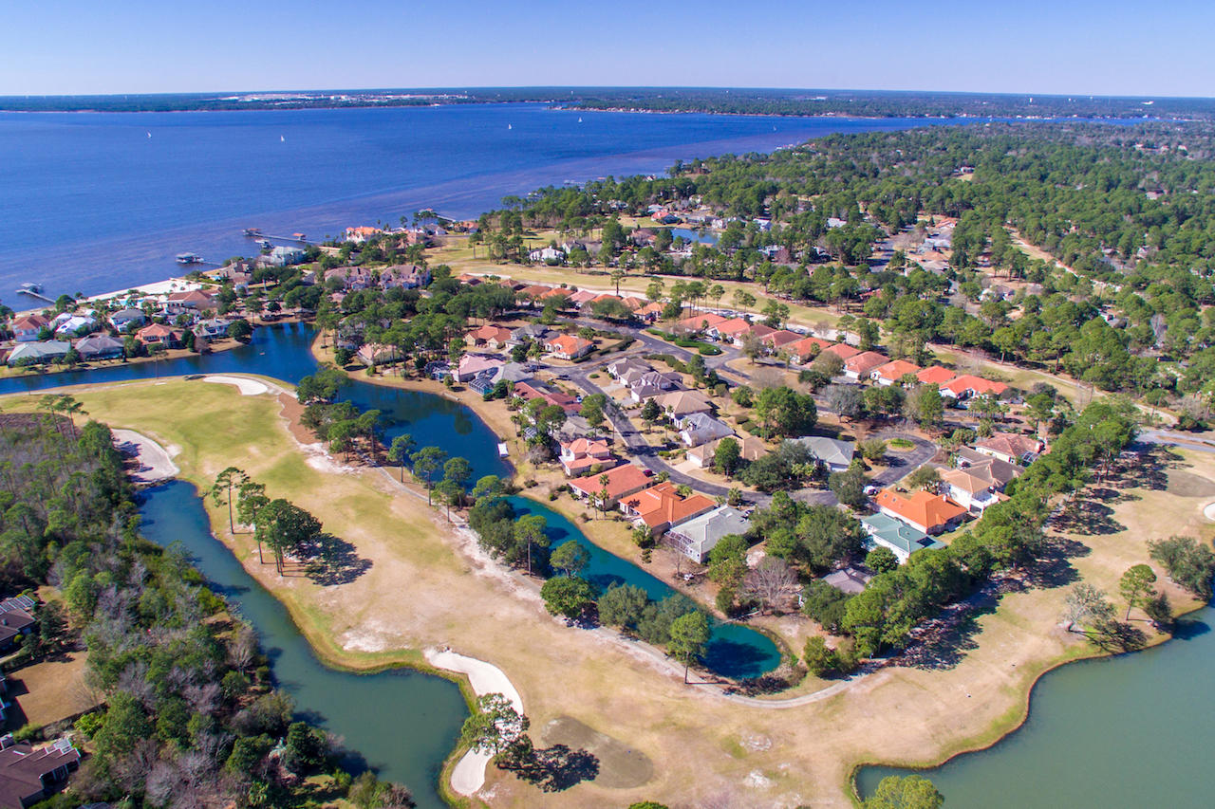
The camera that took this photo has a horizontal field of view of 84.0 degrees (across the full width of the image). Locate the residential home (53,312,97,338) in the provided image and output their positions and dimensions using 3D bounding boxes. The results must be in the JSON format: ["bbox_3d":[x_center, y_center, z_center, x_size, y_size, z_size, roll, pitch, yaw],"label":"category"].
[{"bbox_3d":[-254.670,-37.710,324.250,13.370,7.820,16.970,-9,27,-18],"label":"residential home"}]

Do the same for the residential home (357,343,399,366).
[{"bbox_3d":[-99.770,-24.060,297.820,15.430,5.660,16.460,-21,32,-37],"label":"residential home"}]

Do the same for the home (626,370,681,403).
[{"bbox_3d":[19.900,-8.720,267.910,21.500,8.000,14.500,-10,27,-20],"label":"home"}]

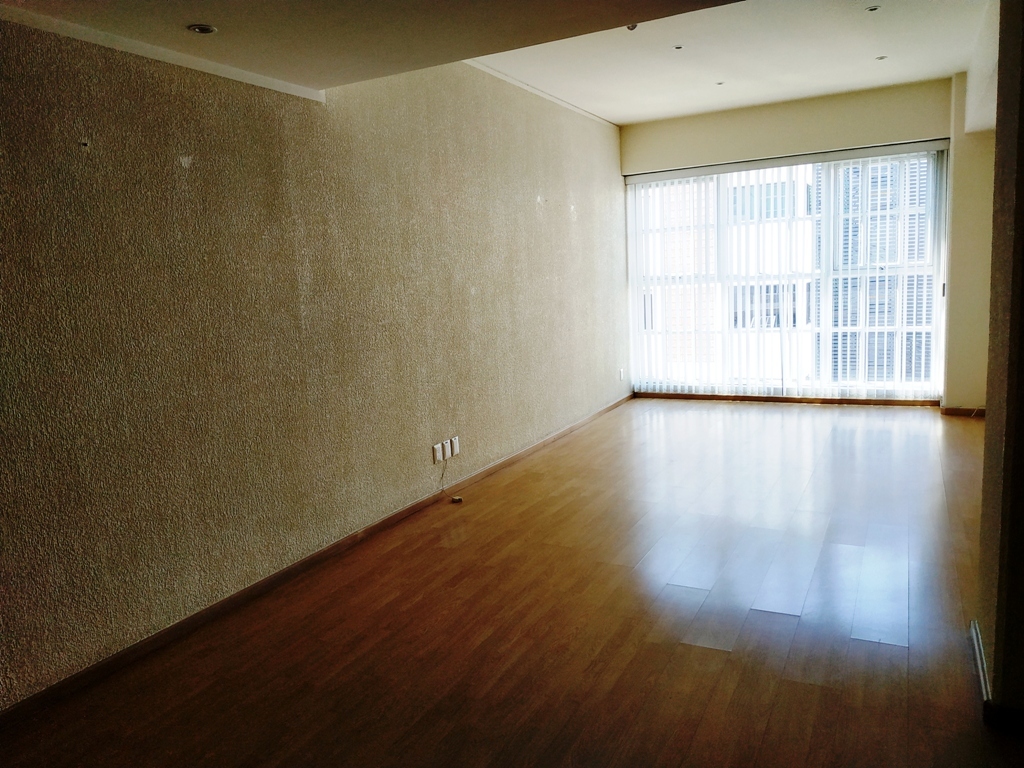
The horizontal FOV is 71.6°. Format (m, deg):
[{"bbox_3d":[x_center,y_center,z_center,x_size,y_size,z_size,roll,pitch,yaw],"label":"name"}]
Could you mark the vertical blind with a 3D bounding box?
[{"bbox_3d":[2.622,-1.017,7.176,2.960,2.325,0.100,1,10,29],"label":"vertical blind"}]

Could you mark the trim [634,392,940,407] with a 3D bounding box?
[{"bbox_3d":[2.709,0.161,7.375,2.977,0.062,0.016,1,10,29],"label":"trim"}]

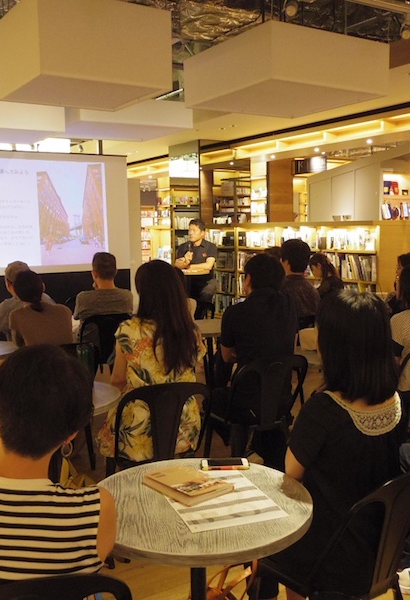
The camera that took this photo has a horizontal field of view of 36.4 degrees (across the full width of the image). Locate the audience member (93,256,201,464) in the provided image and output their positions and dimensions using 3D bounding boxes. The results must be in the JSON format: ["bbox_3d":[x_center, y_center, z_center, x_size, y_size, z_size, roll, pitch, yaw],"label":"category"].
[{"bbox_3d":[-0.298,0.459,3.072,0.480,1.300,0.780,-3,7,-17],"label":"audience member"}]

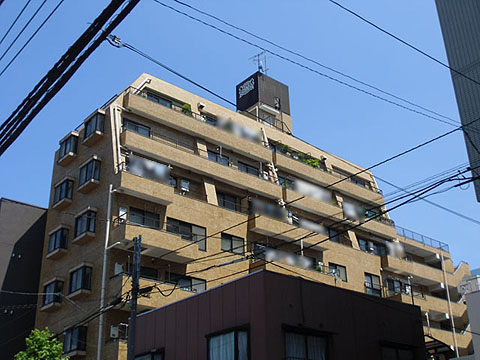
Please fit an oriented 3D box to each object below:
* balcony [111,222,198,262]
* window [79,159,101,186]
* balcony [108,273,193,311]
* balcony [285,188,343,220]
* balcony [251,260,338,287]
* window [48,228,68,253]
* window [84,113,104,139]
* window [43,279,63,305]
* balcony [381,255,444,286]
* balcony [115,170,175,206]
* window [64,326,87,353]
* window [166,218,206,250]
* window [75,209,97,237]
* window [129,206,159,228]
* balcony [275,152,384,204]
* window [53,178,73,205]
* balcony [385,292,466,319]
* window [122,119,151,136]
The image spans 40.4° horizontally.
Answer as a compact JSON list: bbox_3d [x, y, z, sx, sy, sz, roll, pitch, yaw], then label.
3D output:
[{"bbox_3d":[-3.917,3.072,30.918,4.131,0.783,1.147,19,-34,-36],"label":"balcony"},{"bbox_3d":[-7.672,-0.254,33.453,0.419,1.147,1.377,19,-34,-36],"label":"window"},{"bbox_3d":[-3.812,5.296,29.200,4.008,1.189,1.176,19,-32,-35],"label":"balcony"},{"bbox_3d":[4.379,1.741,40.743,4.980,0.860,0.900,20,-33,-36],"label":"balcony"},{"bbox_3d":[3.207,5.582,36.394,5.400,0.783,1.310,19,-34,-36],"label":"balcony"},{"bbox_3d":[-9.588,3.314,34.462,0.462,1.096,1.386,19,-32,-35],"label":"window"},{"bbox_3d":[-7.725,-2.799,34.688,0.419,1.161,1.282,19,-34,-36],"label":"window"},{"bbox_3d":[-9.388,5.788,32.916,0.419,1.147,1.350,19,-34,-36],"label":"window"},{"bbox_3d":[11.460,6.230,43.950,6.200,0.930,1.100,20,-33,-36],"label":"balcony"},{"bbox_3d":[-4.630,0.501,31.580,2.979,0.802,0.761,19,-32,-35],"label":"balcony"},{"bbox_3d":[-7.555,7.403,29.895,0.462,1.109,1.346,19,-32,-35],"label":"window"},{"bbox_3d":[-2.637,2.641,31.646,2.350,1.240,0.120,20,-33,-36],"label":"window"},{"bbox_3d":[-7.607,2.265,32.213,0.419,1.147,1.350,19,-34,-36],"label":"window"},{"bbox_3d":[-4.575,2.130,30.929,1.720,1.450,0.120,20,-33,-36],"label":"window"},{"bbox_3d":[6.150,0.285,44.787,10.620,0.761,0.855,19,-32,-35],"label":"balcony"},{"bbox_3d":[-9.544,0.783,35.414,0.419,1.161,1.323,19,-34,-36],"label":"window"},{"bbox_3d":[12.585,8.632,44.343,6.396,0.918,1.390,19,-34,-36],"label":"balcony"},{"bbox_3d":[-5.565,-2.403,35.032,1.714,1.499,0.135,19,-34,-36],"label":"window"}]

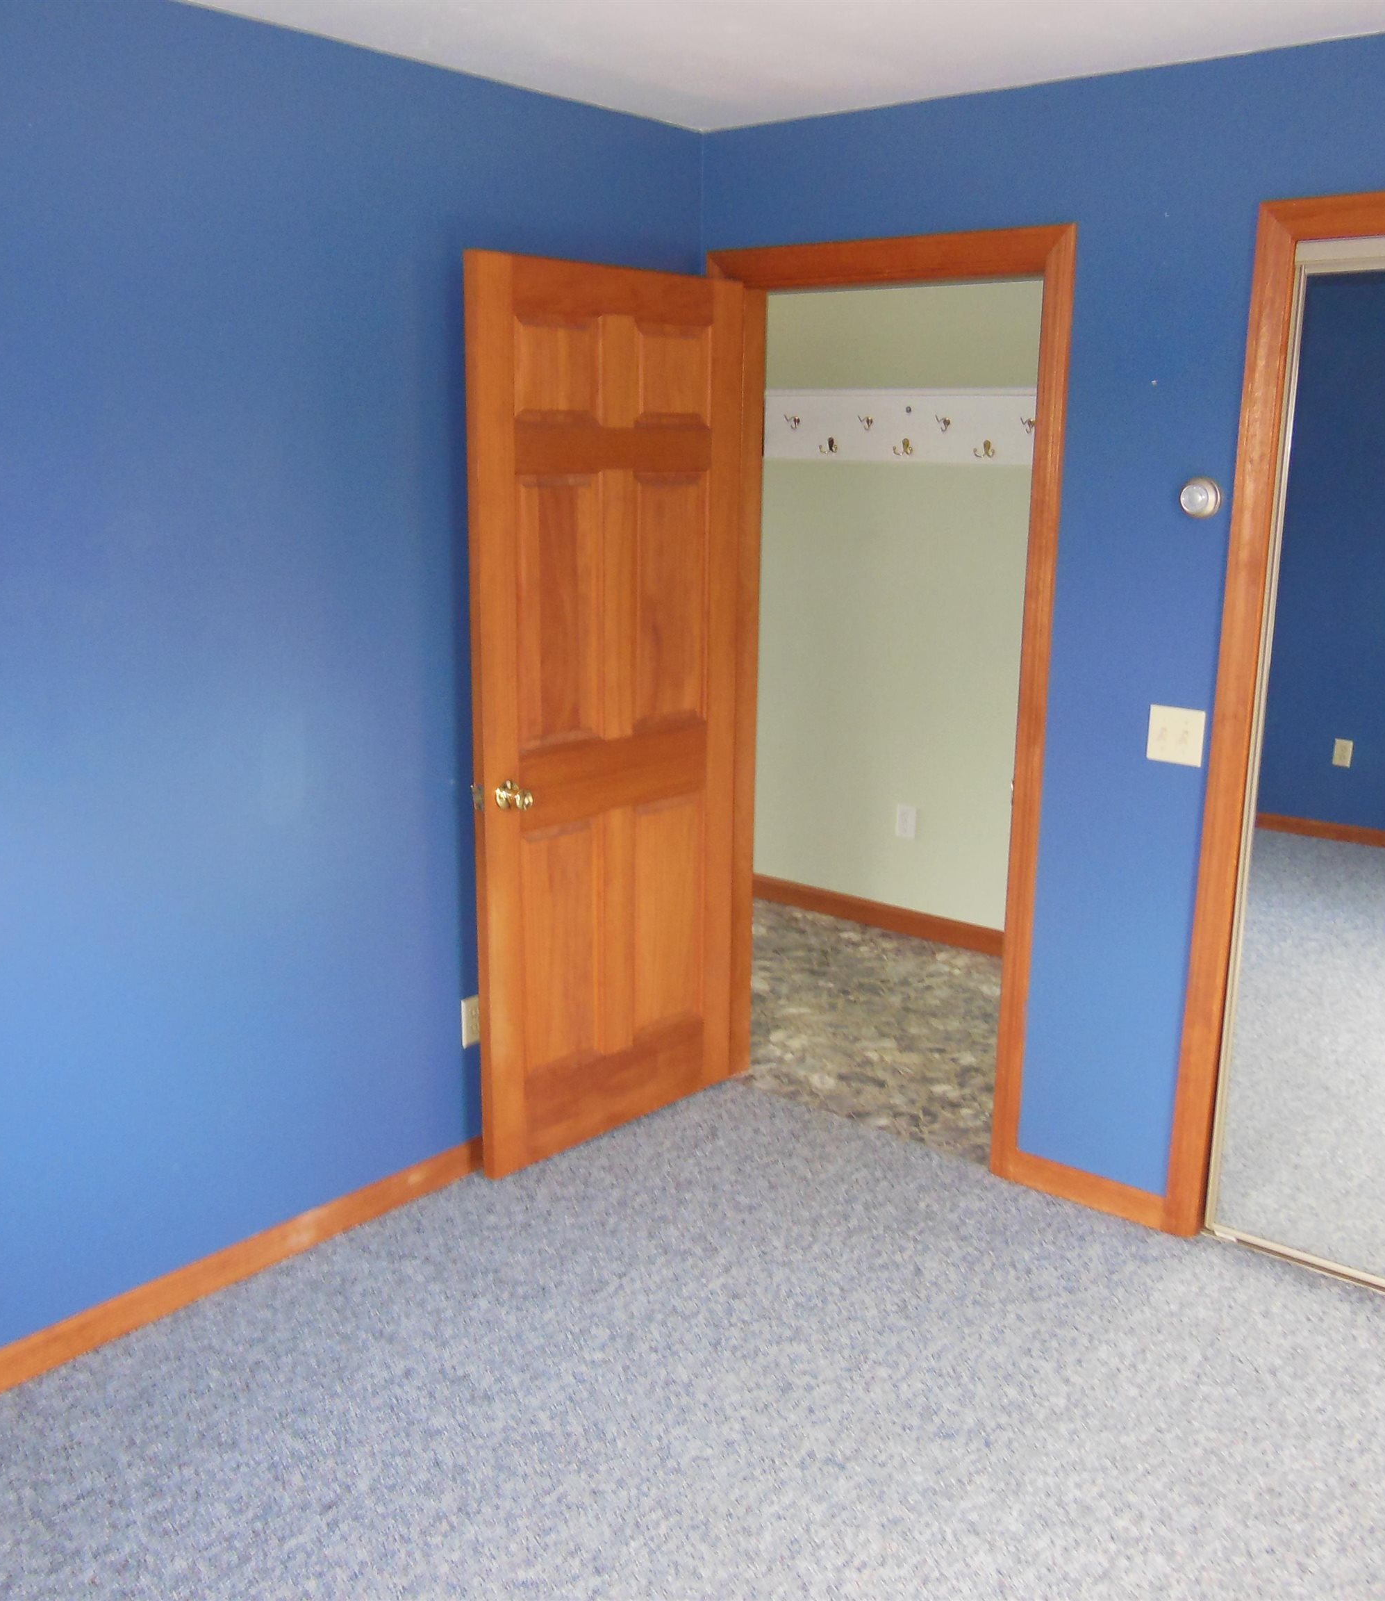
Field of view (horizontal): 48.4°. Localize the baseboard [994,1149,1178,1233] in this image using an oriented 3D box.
[{"bbox_3d":[0.893,0.874,3.495,0.398,0.082,0.016,11,17,38],"label":"baseboard"}]

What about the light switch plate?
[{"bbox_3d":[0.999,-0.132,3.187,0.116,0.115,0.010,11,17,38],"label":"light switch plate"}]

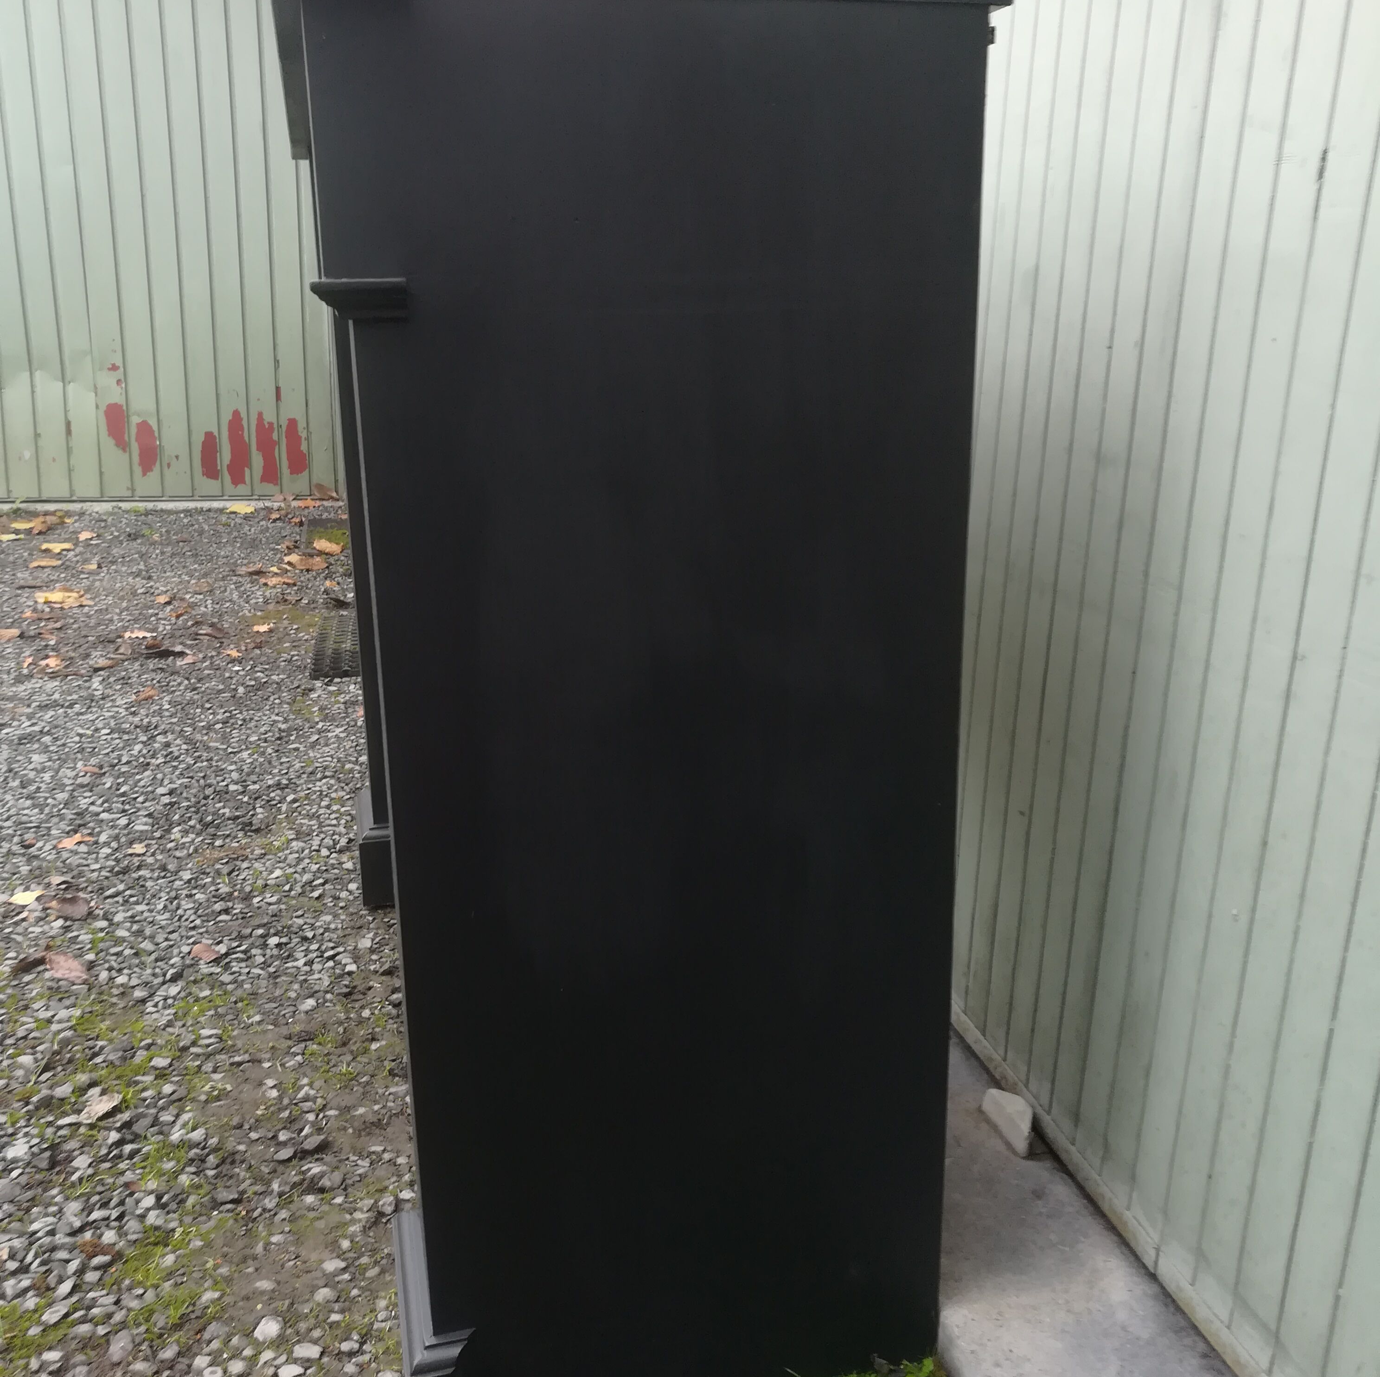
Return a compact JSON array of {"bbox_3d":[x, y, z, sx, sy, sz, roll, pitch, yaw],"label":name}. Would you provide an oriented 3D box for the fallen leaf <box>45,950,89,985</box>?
[{"bbox_3d":[-0.749,0.335,1.661,0.073,0.017,0.042,17,22,41],"label":"fallen leaf"}]

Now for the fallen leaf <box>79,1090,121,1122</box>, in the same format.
[{"bbox_3d":[-0.594,0.422,1.393,0.029,0.014,0.044,7,17,16],"label":"fallen leaf"}]

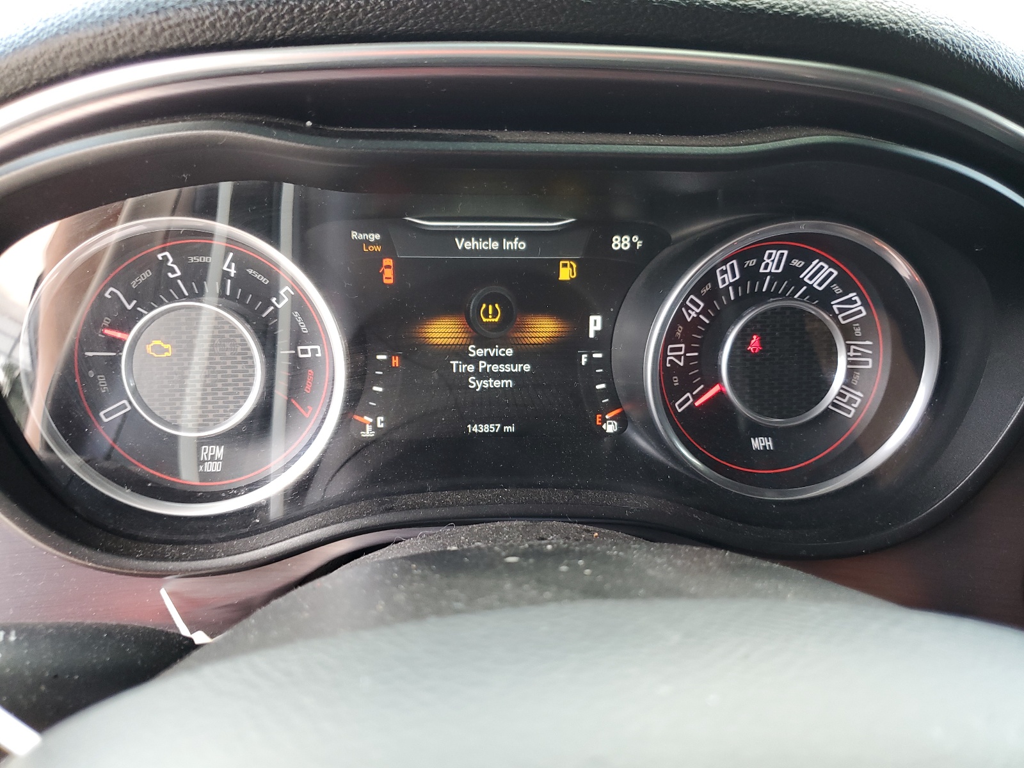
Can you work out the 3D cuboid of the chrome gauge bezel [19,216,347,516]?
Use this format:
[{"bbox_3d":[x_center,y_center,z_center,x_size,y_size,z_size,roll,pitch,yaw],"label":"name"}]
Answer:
[{"bbox_3d":[-0.125,-0.006,0.304,0.119,0.119,0.020,-2,12,-8],"label":"chrome gauge bezel"}]

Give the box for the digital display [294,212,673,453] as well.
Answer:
[{"bbox_3d":[-0.010,-0.023,0.329,0.153,0.094,0.010,-1,7,-5],"label":"digital display"}]

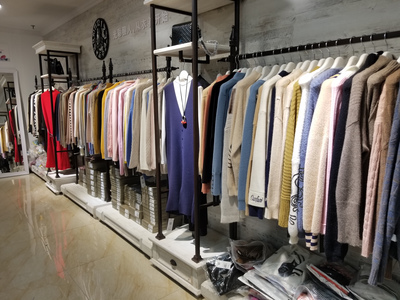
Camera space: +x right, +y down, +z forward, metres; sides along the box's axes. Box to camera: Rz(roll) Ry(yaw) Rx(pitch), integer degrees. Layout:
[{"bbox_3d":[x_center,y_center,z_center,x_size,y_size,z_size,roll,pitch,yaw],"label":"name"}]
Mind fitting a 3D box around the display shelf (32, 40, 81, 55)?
[{"bbox_3d":[-2.131,-1.475,4.449,0.503,0.129,0.612,-8,12,-40],"label":"display shelf"}]

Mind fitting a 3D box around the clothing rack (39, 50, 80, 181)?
[{"bbox_3d":[-2.110,-0.506,4.611,0.422,1.863,0.503,-8,12,-40],"label":"clothing rack"}]

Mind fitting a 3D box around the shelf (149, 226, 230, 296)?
[{"bbox_3d":[-0.051,0.869,2.476,0.469,0.193,0.632,-8,12,-40],"label":"shelf"}]

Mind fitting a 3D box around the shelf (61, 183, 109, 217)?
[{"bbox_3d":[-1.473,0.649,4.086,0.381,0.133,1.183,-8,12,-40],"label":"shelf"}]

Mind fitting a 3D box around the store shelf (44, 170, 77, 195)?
[{"bbox_3d":[-2.112,0.502,4.787,0.462,0.197,0.626,-8,12,-40],"label":"store shelf"}]

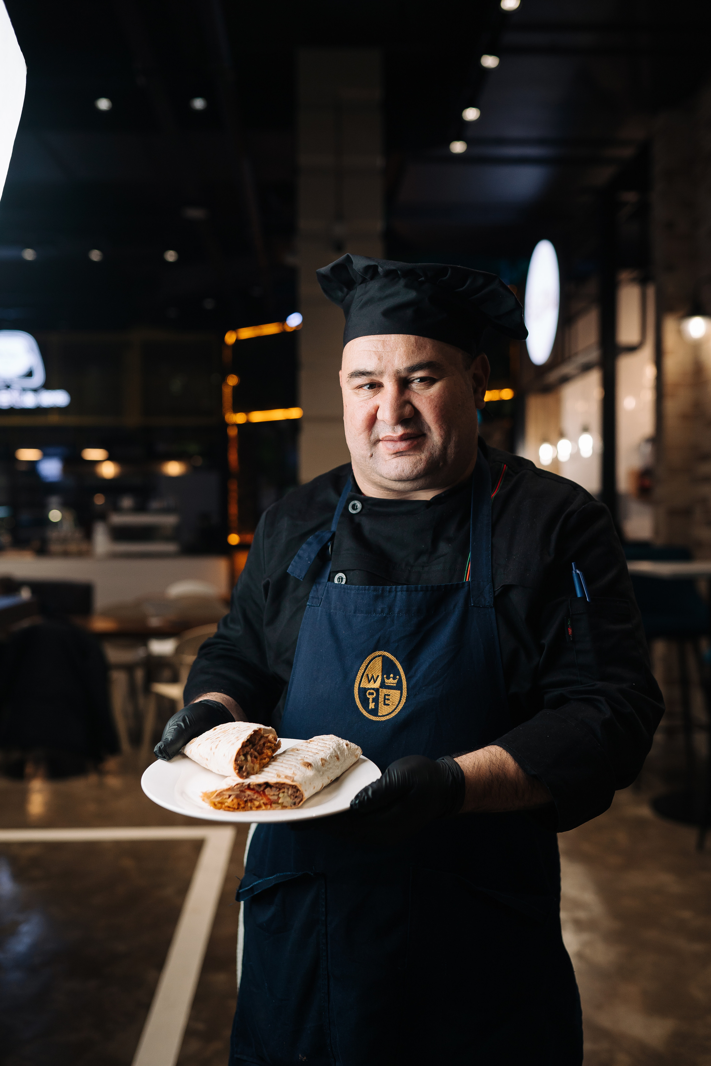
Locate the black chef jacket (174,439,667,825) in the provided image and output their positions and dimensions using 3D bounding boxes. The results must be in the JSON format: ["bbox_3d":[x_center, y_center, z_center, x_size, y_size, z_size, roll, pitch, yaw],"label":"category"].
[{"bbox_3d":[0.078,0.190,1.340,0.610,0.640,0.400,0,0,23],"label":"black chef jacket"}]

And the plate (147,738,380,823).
[{"bbox_3d":[-0.097,0.264,1.092,0.253,0.025,0.253,1,7,0],"label":"plate"}]

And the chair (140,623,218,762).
[{"bbox_3d":[-0.870,0.920,5.880,0.490,0.830,0.530,-1,1,-29],"label":"chair"}]

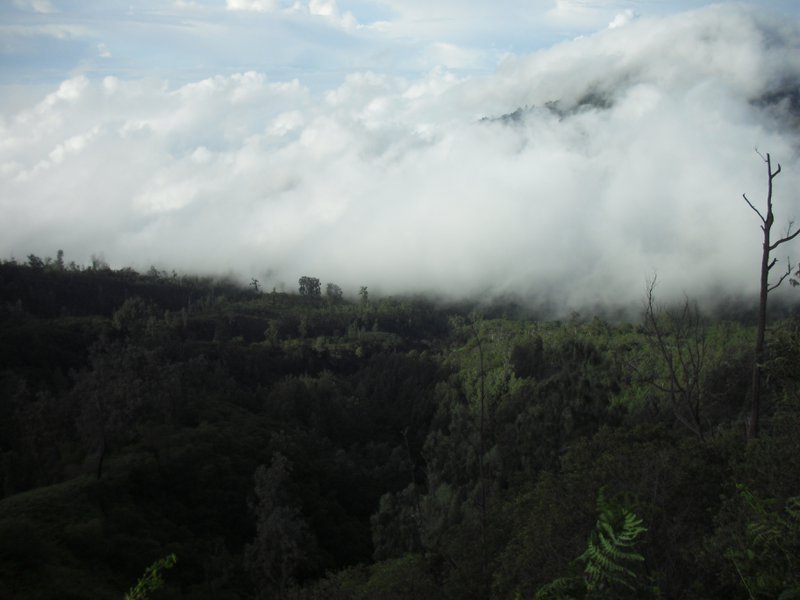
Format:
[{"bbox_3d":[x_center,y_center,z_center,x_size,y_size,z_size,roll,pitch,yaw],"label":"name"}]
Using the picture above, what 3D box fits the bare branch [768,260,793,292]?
[{"bbox_3d":[13.865,-0.875,32.000,0.820,1.160,0.450,2,4,23],"label":"bare branch"}]

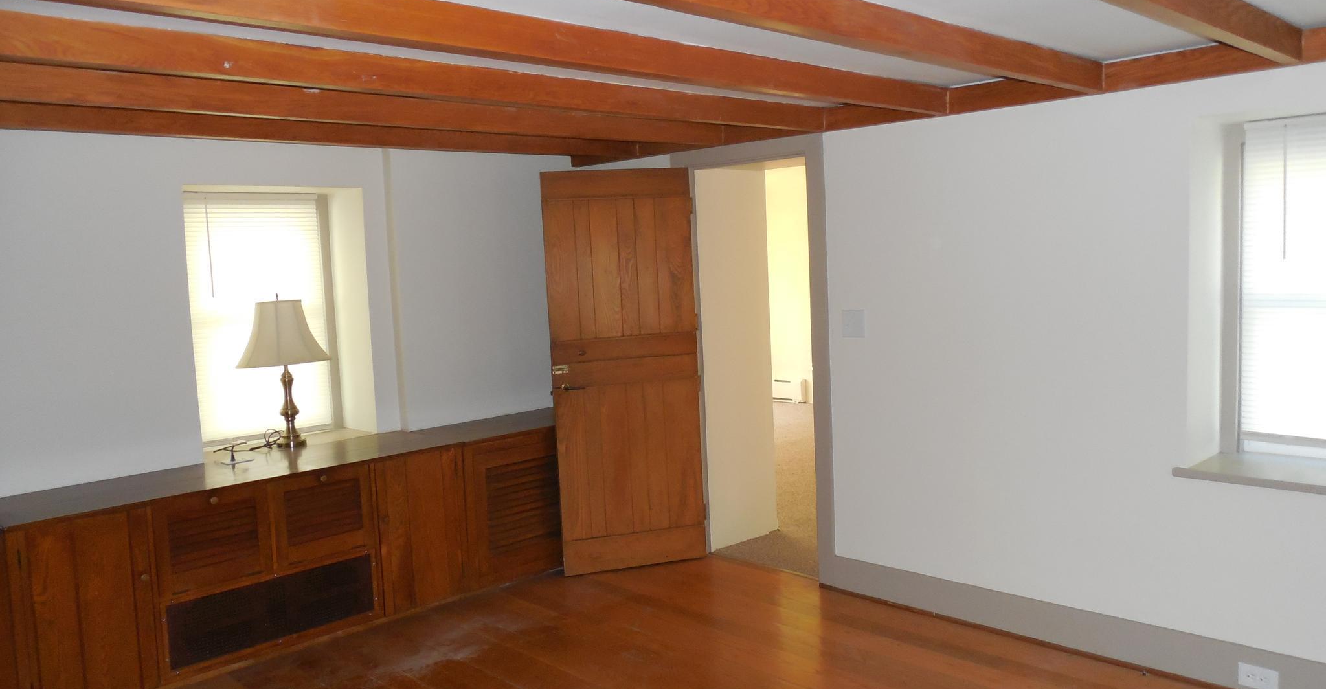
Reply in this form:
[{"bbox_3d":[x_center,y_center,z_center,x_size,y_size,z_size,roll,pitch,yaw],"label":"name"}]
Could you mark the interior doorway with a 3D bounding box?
[{"bbox_3d":[0.485,0.123,4.651,0.704,1.973,0.160,3,7,45],"label":"interior doorway"}]

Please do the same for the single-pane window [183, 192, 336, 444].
[{"bbox_3d":[-2.080,-0.140,4.927,0.710,1.260,0.090,-7,7,-43],"label":"single-pane window"}]

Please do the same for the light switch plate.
[{"bbox_3d":[0.833,-0.091,4.173,0.116,0.118,0.012,3,7,45],"label":"light switch plate"}]

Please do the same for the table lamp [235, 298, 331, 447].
[{"bbox_3d":[-1.857,0.131,4.720,0.465,0.745,0.465,-7,7,-43],"label":"table lamp"}]

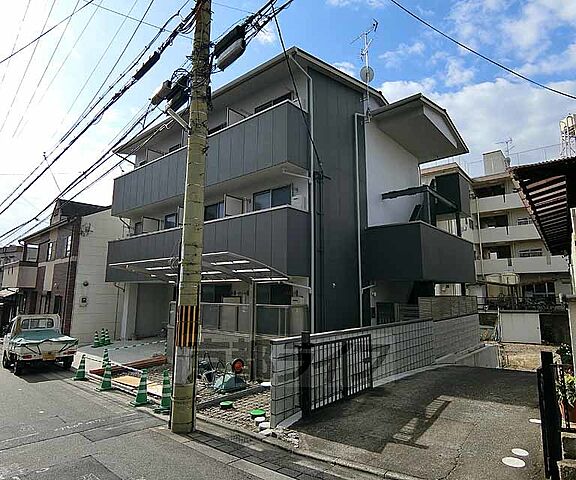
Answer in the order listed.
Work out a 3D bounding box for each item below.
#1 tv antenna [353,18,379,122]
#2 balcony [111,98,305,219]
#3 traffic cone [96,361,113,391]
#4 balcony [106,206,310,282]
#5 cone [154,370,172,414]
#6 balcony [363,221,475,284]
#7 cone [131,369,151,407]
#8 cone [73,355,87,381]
[{"bbox_3d":[2.964,-6.206,12.410,0.600,3.750,1.250,5,-9,-33],"label":"tv antenna"},{"bbox_3d":[-3.823,-2.396,12.510,10.730,1.743,0.952,-6,-10,39],"label":"balcony"},{"bbox_3d":[-4.483,3.329,8.147,0.360,0.700,0.360,-7,-11,43],"label":"traffic cone"},{"bbox_3d":[-3.880,0.540,12.161,10.888,1.796,0.952,-6,-10,39],"label":"balcony"},{"bbox_3d":[-2.153,2.662,5.847,0.360,0.700,0.360,-7,-11,43],"label":"cone"},{"bbox_3d":[5.923,0.827,13.853,1.990,1.843,7.960,-6,-10,39],"label":"balcony"},{"bbox_3d":[-3.000,3.030,6.847,0.360,0.700,0.360,-7,-11,43],"label":"cone"},{"bbox_3d":[-5.985,3.686,9.597,0.360,0.700,0.360,-7,-11,43],"label":"cone"}]

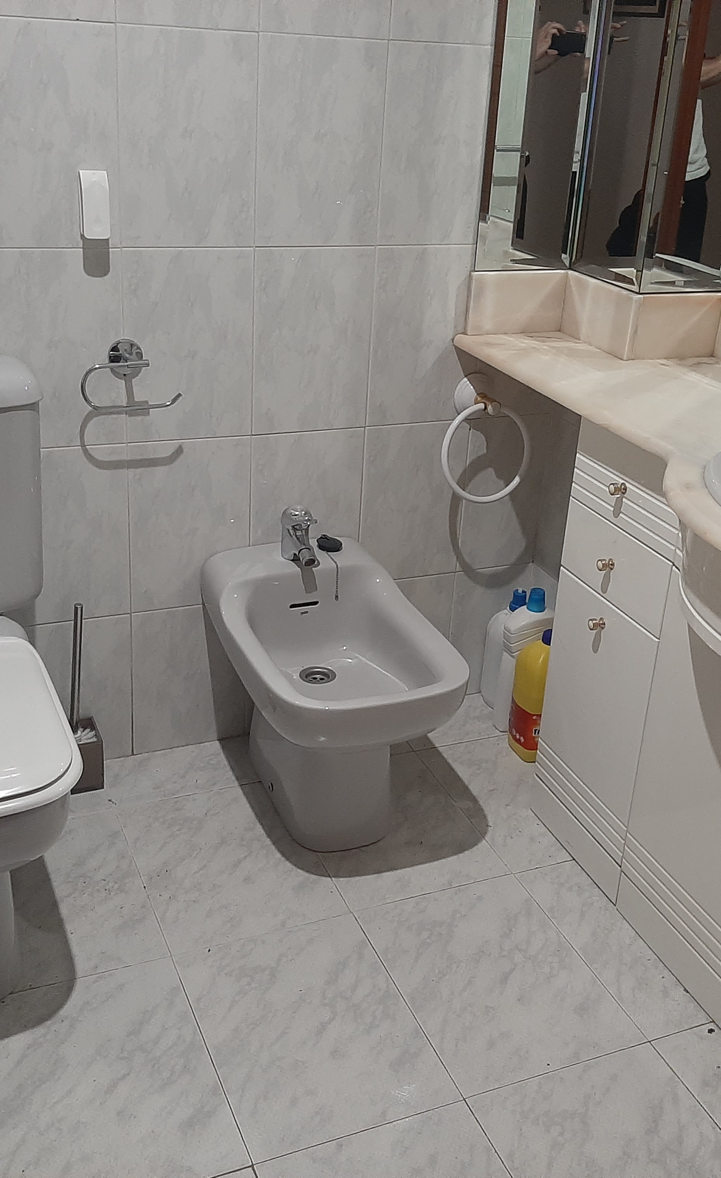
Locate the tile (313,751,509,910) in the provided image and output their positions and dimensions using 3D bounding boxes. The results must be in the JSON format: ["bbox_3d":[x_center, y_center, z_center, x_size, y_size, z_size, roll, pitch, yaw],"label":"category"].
[{"bbox_3d":[0.049,0.440,2.173,0.304,0.015,0.402,-7,27,-22],"label":"tile"}]

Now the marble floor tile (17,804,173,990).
[{"bbox_3d":[-0.504,0.502,1.918,0.300,0.010,0.398,-7,27,-22],"label":"marble floor tile"}]

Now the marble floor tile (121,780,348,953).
[{"bbox_3d":[-0.228,0.467,2.031,0.300,0.010,0.398,-7,27,-22],"label":"marble floor tile"}]

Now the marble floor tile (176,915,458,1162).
[{"bbox_3d":[-0.075,0.641,1.728,0.304,0.015,0.402,-7,27,-22],"label":"marble floor tile"}]

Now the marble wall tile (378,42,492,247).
[{"bbox_3d":[0.140,-0.767,2.055,0.225,0.330,0.015,-7,27,-22],"label":"marble wall tile"}]

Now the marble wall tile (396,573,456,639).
[{"bbox_3d":[0.083,0.116,2.486,0.228,0.309,0.010,-8,27,-23],"label":"marble wall tile"}]

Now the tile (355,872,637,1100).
[{"bbox_3d":[0.205,0.602,1.836,0.304,0.010,0.401,-7,27,-22],"label":"tile"}]

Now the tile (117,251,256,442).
[{"bbox_3d":[-0.292,-0.414,2.011,0.225,0.327,0.010,-7,27,-22],"label":"tile"}]

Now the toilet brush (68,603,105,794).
[{"bbox_3d":[-0.518,0.193,2.133,0.084,0.366,0.083,-7,27,-22],"label":"toilet brush"}]

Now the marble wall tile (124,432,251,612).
[{"bbox_3d":[-0.314,-0.118,2.175,0.228,0.331,0.010,-8,27,-23],"label":"marble wall tile"}]

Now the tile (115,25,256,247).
[{"bbox_3d":[-0.276,-0.716,1.890,0.225,0.330,0.015,-7,27,-22],"label":"tile"}]

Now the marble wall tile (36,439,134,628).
[{"bbox_3d":[-0.522,-0.091,2.086,0.228,0.331,0.010,-8,27,-23],"label":"marble wall tile"}]

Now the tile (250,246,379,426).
[{"bbox_3d":[-0.087,-0.446,2.123,0.228,0.331,0.010,-8,27,-23],"label":"tile"}]

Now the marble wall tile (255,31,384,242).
[{"bbox_3d":[-0.068,-0.742,1.973,0.225,0.330,0.015,-7,27,-22],"label":"marble wall tile"}]

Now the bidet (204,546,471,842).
[{"bbox_3d":[-0.061,0.222,2.070,0.330,0.420,0.584,-7,27,-22],"label":"bidet"}]

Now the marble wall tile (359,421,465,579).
[{"bbox_3d":[0.102,-0.170,2.318,0.225,0.327,0.010,-7,27,-22],"label":"marble wall tile"}]

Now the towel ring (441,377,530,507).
[{"bbox_3d":[0.232,-0.286,2.278,0.191,0.245,0.086,-7,27,-22],"label":"towel ring"}]

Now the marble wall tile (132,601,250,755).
[{"bbox_3d":[-0.332,0.172,2.309,0.228,0.309,0.010,-8,27,-23],"label":"marble wall tile"}]

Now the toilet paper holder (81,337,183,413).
[{"bbox_3d":[-0.387,-0.360,1.973,0.171,0.107,0.065,-8,27,-23],"label":"toilet paper holder"}]

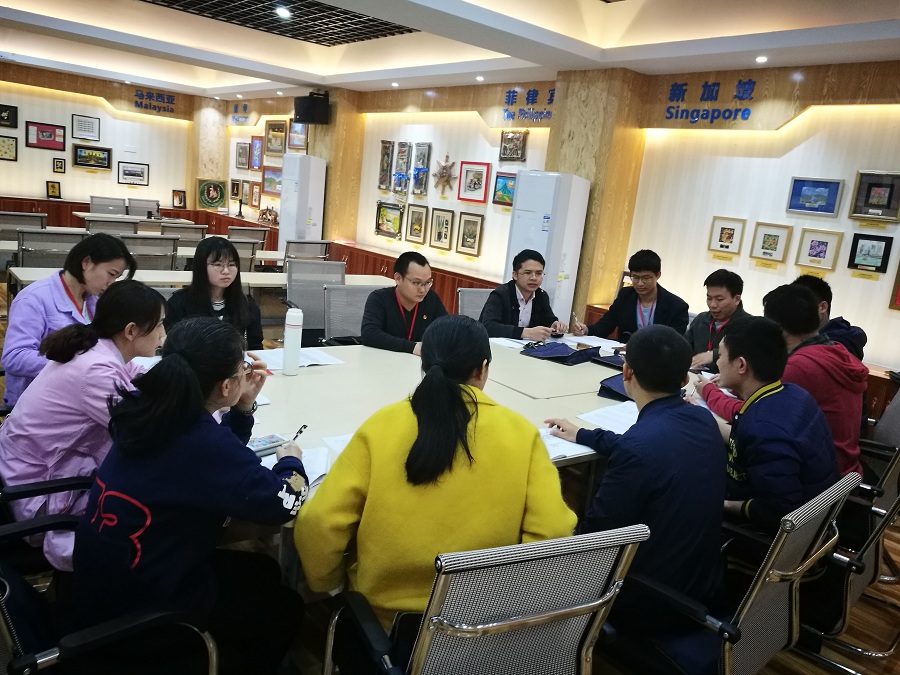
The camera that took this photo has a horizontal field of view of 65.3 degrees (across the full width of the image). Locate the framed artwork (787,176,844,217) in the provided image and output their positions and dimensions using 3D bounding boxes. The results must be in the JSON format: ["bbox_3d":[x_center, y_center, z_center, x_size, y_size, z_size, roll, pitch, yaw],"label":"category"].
[{"bbox_3d":[2.490,-0.964,4.812,0.030,0.242,0.350,-5,16,-40],"label":"framed artwork"}]

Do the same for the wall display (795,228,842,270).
[{"bbox_3d":[2.340,-0.554,4.437,0.035,0.241,0.250,-4,16,-40],"label":"wall display"}]

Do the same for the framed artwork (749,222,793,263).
[{"bbox_3d":[2.142,-0.629,4.664,0.035,0.243,0.248,-4,16,-40],"label":"framed artwork"}]

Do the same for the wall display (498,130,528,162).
[{"bbox_3d":[0.595,-1.737,6.388,0.035,0.261,0.330,-4,16,-40],"label":"wall display"}]

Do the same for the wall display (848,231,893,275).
[{"bbox_3d":[2.532,-0.504,4.217,0.035,0.210,0.214,-4,16,-40],"label":"wall display"}]

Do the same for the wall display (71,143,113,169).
[{"bbox_3d":[-5.228,-2.624,10.269,0.530,0.334,0.030,-4,16,-40],"label":"wall display"}]

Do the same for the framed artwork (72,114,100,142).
[{"bbox_3d":[-5.250,-3.018,10.129,0.362,0.325,0.030,-4,16,-40],"label":"framed artwork"}]

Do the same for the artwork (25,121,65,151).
[{"bbox_3d":[-5.659,-2.811,9.835,0.487,0.345,0.030,-4,16,-40],"label":"artwork"}]

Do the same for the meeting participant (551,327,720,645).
[{"bbox_3d":[0.419,0.538,2.105,0.520,1.220,0.700,-1,14,-30],"label":"meeting participant"}]

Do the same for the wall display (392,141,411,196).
[{"bbox_3d":[-0.582,-2.004,8.327,0.060,0.600,0.270,-5,16,-40],"label":"wall display"}]

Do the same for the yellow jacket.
[{"bbox_3d":[-0.065,0.395,1.928,0.700,0.580,0.440,1,13,-21],"label":"yellow jacket"}]

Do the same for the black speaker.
[{"bbox_3d":[-1.702,-2.794,8.660,0.400,0.300,0.270,14,14,33],"label":"black speaker"}]

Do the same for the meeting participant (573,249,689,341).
[{"bbox_3d":[1.050,0.138,4.136,0.560,1.300,0.660,17,16,41],"label":"meeting participant"}]

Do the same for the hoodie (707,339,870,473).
[{"bbox_3d":[1.395,0.313,2.971,0.520,0.660,0.680,-3,15,-35],"label":"hoodie"}]

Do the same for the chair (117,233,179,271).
[{"bbox_3d":[-2.732,-0.461,6.203,0.560,0.950,0.600,-5,16,-40],"label":"chair"}]

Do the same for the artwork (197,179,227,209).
[{"bbox_3d":[-3.780,-2.254,11.134,0.520,0.490,0.040,-1,14,-33],"label":"artwork"}]

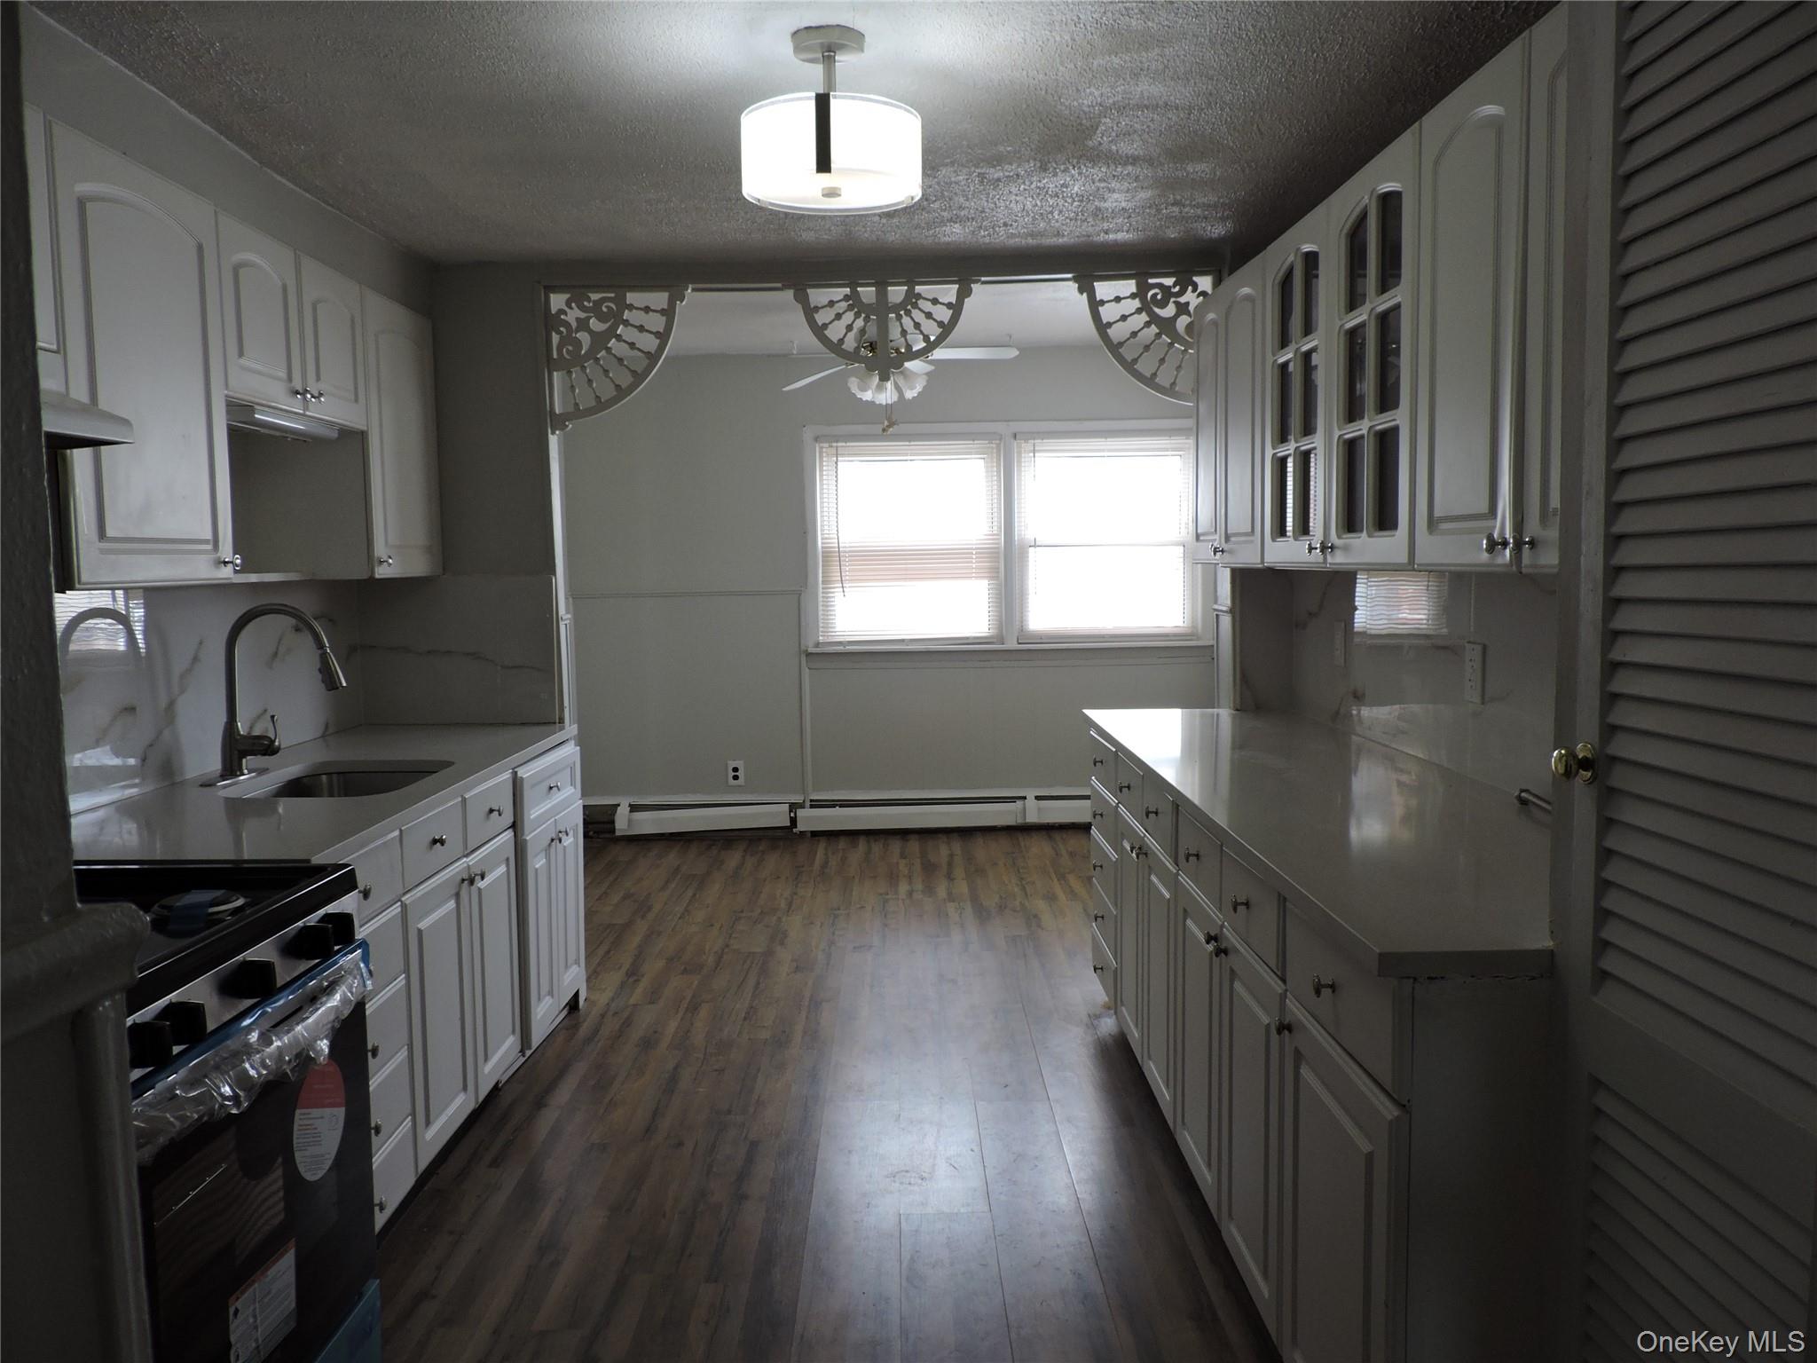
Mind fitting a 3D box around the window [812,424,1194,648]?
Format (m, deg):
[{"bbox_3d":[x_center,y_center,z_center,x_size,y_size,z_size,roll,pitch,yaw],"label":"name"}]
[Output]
[{"bbox_3d":[0.512,-0.729,6.324,2.000,1.113,0.100,-1,5,0],"label":"window"}]

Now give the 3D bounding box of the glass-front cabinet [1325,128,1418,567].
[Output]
[{"bbox_3d":[1.024,-0.593,2.373,0.335,0.755,0.452,-1,5,0],"label":"glass-front cabinet"}]

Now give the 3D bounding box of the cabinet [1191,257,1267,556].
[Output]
[{"bbox_3d":[1.016,-0.694,3.405,0.335,0.755,0.705,-1,5,0],"label":"cabinet"}]

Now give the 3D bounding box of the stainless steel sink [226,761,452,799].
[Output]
[{"bbox_3d":[-1.314,0.330,2.969,0.420,0.200,0.530,-1,5,0],"label":"stainless steel sink"}]

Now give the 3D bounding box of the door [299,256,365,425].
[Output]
[{"bbox_3d":[-1.436,-0.830,3.119,0.030,0.375,0.342,-1,5,0],"label":"door"}]

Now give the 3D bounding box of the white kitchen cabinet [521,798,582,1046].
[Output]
[{"bbox_3d":[-1.284,0.660,3.569,0.580,0.546,0.640,-1,5,0],"label":"white kitchen cabinet"}]

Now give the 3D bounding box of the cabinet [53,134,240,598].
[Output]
[{"bbox_3d":[-1.563,-0.566,2.359,0.295,0.754,0.501,-1,5,0],"label":"cabinet"}]

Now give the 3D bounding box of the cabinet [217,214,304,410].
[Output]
[{"bbox_3d":[-1.567,-0.793,2.756,0.325,0.378,0.343,-1,5,0],"label":"cabinet"}]

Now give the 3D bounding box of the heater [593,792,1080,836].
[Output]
[{"bbox_3d":[-0.266,0.669,6.401,2.770,0.225,0.075,-1,5,0],"label":"heater"}]

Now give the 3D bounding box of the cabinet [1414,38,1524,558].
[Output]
[{"bbox_3d":[1.055,-0.567,2.008,0.340,0.765,0.370,-1,5,0],"label":"cabinet"}]

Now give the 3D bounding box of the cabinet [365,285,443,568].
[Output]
[{"bbox_3d":[-1.568,-0.674,3.550,0.295,0.754,0.490,-1,5,0],"label":"cabinet"}]

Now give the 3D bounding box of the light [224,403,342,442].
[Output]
[{"bbox_3d":[-1.485,-0.601,2.924,0.090,0.040,0.580,-1,5,0],"label":"light"}]

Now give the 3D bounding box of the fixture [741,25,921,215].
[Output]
[{"bbox_3d":[-0.140,-1.016,2.263,0.322,0.258,0.322,-1,5,0],"label":"fixture"}]

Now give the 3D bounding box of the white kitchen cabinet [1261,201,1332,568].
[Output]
[{"bbox_3d":[1.051,-0.654,2.893,0.340,0.772,0.472,-1,5,0],"label":"white kitchen cabinet"}]

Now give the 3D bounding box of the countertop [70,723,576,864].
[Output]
[{"bbox_3d":[-1.351,0.236,2.998,0.689,0.035,1.785,-1,5,0],"label":"countertop"}]

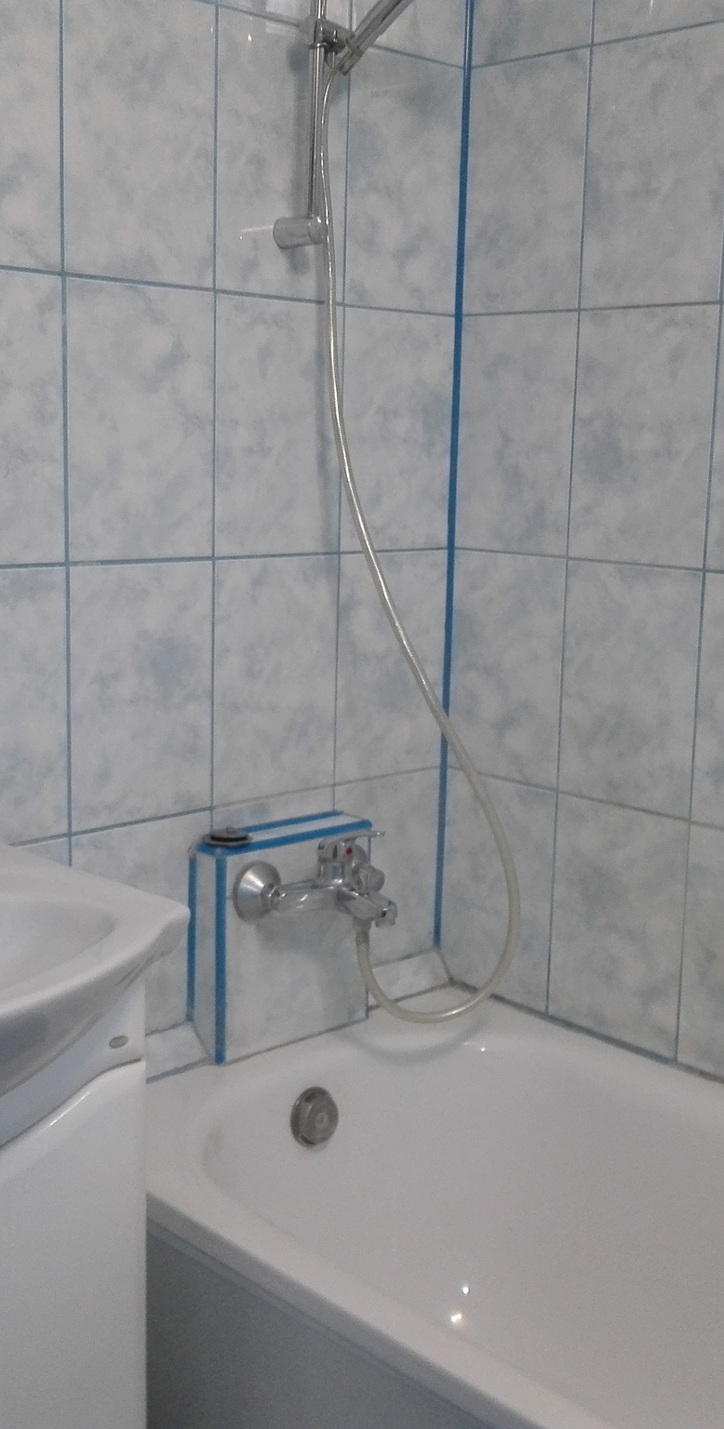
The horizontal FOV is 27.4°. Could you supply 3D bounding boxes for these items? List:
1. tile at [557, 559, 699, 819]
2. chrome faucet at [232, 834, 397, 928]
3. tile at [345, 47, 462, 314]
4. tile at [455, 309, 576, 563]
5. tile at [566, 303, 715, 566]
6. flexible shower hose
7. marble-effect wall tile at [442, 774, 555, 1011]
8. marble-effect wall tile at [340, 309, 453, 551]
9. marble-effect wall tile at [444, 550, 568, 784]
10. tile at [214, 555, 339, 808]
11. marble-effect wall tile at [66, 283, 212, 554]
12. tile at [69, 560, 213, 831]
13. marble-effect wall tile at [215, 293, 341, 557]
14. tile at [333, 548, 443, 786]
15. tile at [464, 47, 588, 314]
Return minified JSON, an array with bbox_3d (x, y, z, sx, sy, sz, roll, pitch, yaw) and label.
[{"bbox_3d":[0.330,-0.035,1.834,0.010,0.300,0.200,-8,14,-43],"label":"tile"},{"bbox_3d":[-0.014,0.188,1.772,0.220,0.125,0.165,-8,14,-43],"label":"chrome faucet"},{"bbox_3d":[0.054,-0.666,1.871,0.200,0.300,0.009,-9,14,-43],"label":"tile"},{"bbox_3d":[0.198,-0.362,1.928,0.009,0.300,0.200,-9,14,-43],"label":"tile"},{"bbox_3d":[0.337,-0.332,1.780,0.010,0.300,0.200,-8,14,-43],"label":"tile"},{"bbox_3d":[0.081,-0.173,1.794,0.285,1.120,0.140,-9,14,-43],"label":"flexible shower hose"},{"bbox_3d":[0.186,0.236,2.049,0.010,0.300,0.200,-8,14,-43],"label":"marble-effect wall tile"},{"bbox_3d":[0.048,-0.368,1.940,0.200,0.300,0.010,-8,14,-43],"label":"marble-effect wall tile"},{"bbox_3d":[0.192,-0.062,1.984,0.009,0.300,0.200,-9,14,-43],"label":"marble-effect wall tile"},{"bbox_3d":[-0.108,-0.046,1.853,0.200,0.300,0.010,-8,14,-43],"label":"tile"},{"bbox_3d":[-0.245,-0.321,1.646,0.200,0.300,0.009,-9,14,-43],"label":"marble-effect wall tile"},{"bbox_3d":[-0.252,-0.025,1.700,0.200,0.300,0.009,-9,14,-43],"label":"tile"},{"bbox_3d":[-0.100,-0.342,1.781,0.200,0.300,0.010,-8,14,-43],"label":"marble-effect wall tile"},{"bbox_3d":[0.040,-0.067,1.975,0.200,0.300,0.010,-8,14,-43],"label":"tile"},{"bbox_3d":[0.205,-0.658,1.868,0.010,0.300,0.200,-8,14,-43],"label":"tile"}]

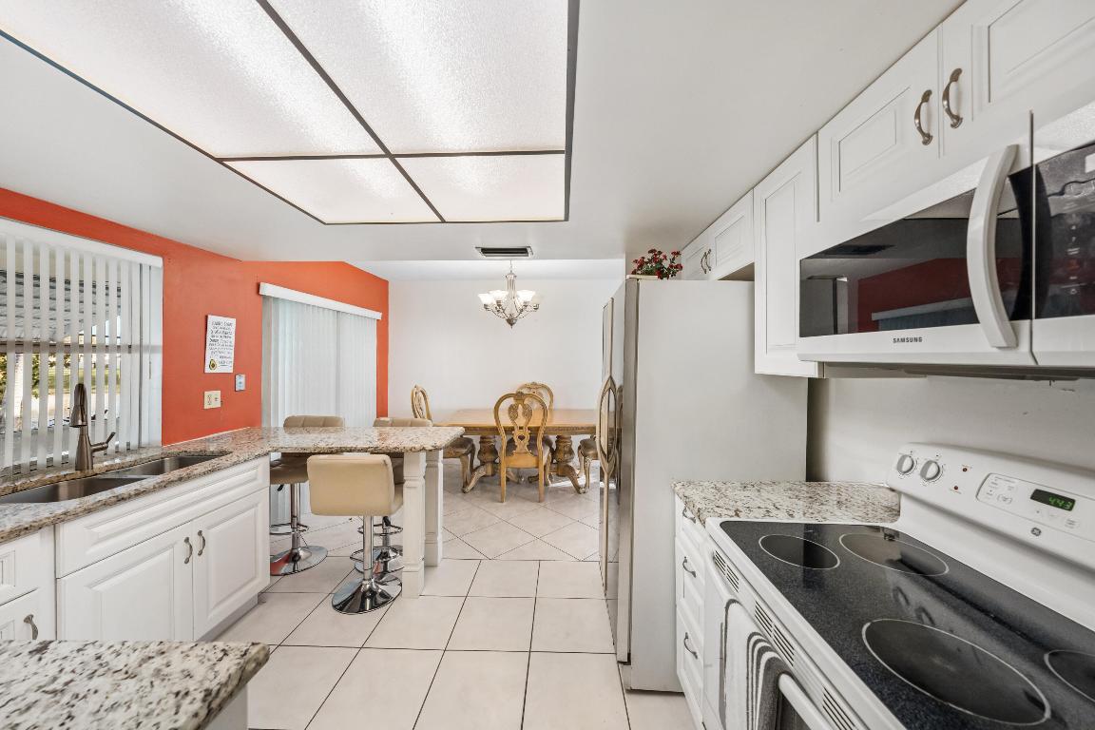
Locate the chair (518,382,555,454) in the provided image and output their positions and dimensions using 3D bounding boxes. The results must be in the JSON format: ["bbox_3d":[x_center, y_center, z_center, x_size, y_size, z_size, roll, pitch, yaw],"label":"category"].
[{"bbox_3d":[-0.140,0.782,4.581,0.510,1.090,0.580,0,1,2],"label":"chair"}]

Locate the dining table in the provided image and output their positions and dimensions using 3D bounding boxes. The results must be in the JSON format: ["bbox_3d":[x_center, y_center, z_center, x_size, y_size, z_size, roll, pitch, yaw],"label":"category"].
[{"bbox_3d":[-0.251,1.016,4.381,1.830,0.767,1.270,0,0,2],"label":"dining table"}]

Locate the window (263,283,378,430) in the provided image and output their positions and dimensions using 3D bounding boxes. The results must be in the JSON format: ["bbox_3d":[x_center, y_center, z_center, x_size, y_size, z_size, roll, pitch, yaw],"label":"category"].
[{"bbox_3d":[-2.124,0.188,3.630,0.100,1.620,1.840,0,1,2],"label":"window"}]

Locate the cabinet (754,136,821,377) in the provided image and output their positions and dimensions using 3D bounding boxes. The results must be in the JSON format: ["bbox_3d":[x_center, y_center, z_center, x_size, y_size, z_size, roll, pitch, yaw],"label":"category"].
[{"bbox_3d":[1.012,-0.343,1.322,0.335,0.770,0.380,0,1,2],"label":"cabinet"}]

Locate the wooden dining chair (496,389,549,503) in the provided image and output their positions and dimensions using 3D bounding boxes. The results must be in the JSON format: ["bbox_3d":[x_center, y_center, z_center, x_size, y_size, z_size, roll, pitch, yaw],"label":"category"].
[{"bbox_3d":[-0.254,0.837,3.954,0.540,1.125,0.600,0,0,2],"label":"wooden dining chair"}]

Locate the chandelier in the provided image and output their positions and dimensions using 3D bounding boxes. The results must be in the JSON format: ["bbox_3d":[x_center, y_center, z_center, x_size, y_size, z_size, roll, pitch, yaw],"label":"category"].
[{"bbox_3d":[-0.367,-0.723,3.654,0.630,0.690,0.610,0,1,2],"label":"chandelier"}]

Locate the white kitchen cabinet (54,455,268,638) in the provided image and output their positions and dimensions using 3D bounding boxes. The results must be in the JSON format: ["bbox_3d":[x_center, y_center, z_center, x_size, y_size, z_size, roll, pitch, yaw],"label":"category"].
[{"bbox_3d":[-1.958,0.974,1.704,0.620,0.870,0.910,0,0,2],"label":"white kitchen cabinet"}]

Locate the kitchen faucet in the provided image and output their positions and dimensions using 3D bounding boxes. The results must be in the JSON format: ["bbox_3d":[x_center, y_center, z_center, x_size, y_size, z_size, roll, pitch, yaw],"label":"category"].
[{"bbox_3d":[-2.125,0.294,1.715,0.270,0.416,0.150,0,0,37],"label":"kitchen faucet"}]

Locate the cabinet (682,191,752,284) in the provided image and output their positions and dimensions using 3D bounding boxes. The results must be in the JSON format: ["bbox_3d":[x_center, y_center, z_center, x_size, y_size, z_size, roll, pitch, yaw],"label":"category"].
[{"bbox_3d":[1.049,-0.594,1.985,0.330,0.315,0.900,0,0,2],"label":"cabinet"}]

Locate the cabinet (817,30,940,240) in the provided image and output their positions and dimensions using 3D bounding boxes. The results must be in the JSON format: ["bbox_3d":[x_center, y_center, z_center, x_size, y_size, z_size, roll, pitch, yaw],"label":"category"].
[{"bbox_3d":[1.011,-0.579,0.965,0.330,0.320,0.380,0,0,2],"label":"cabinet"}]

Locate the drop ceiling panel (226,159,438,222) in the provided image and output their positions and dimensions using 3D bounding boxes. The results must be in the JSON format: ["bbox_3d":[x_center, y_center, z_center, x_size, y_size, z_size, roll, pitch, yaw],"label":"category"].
[{"bbox_3d":[-0.855,-0.740,1.584,0.605,0.025,0.605,0,1,2],"label":"drop ceiling panel"}]

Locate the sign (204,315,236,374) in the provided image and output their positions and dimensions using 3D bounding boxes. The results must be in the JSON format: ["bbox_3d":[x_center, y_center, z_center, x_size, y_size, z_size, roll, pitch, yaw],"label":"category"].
[{"bbox_3d":[-2.200,-0.137,2.467,0.020,0.375,0.205,0,1,2],"label":"sign"}]

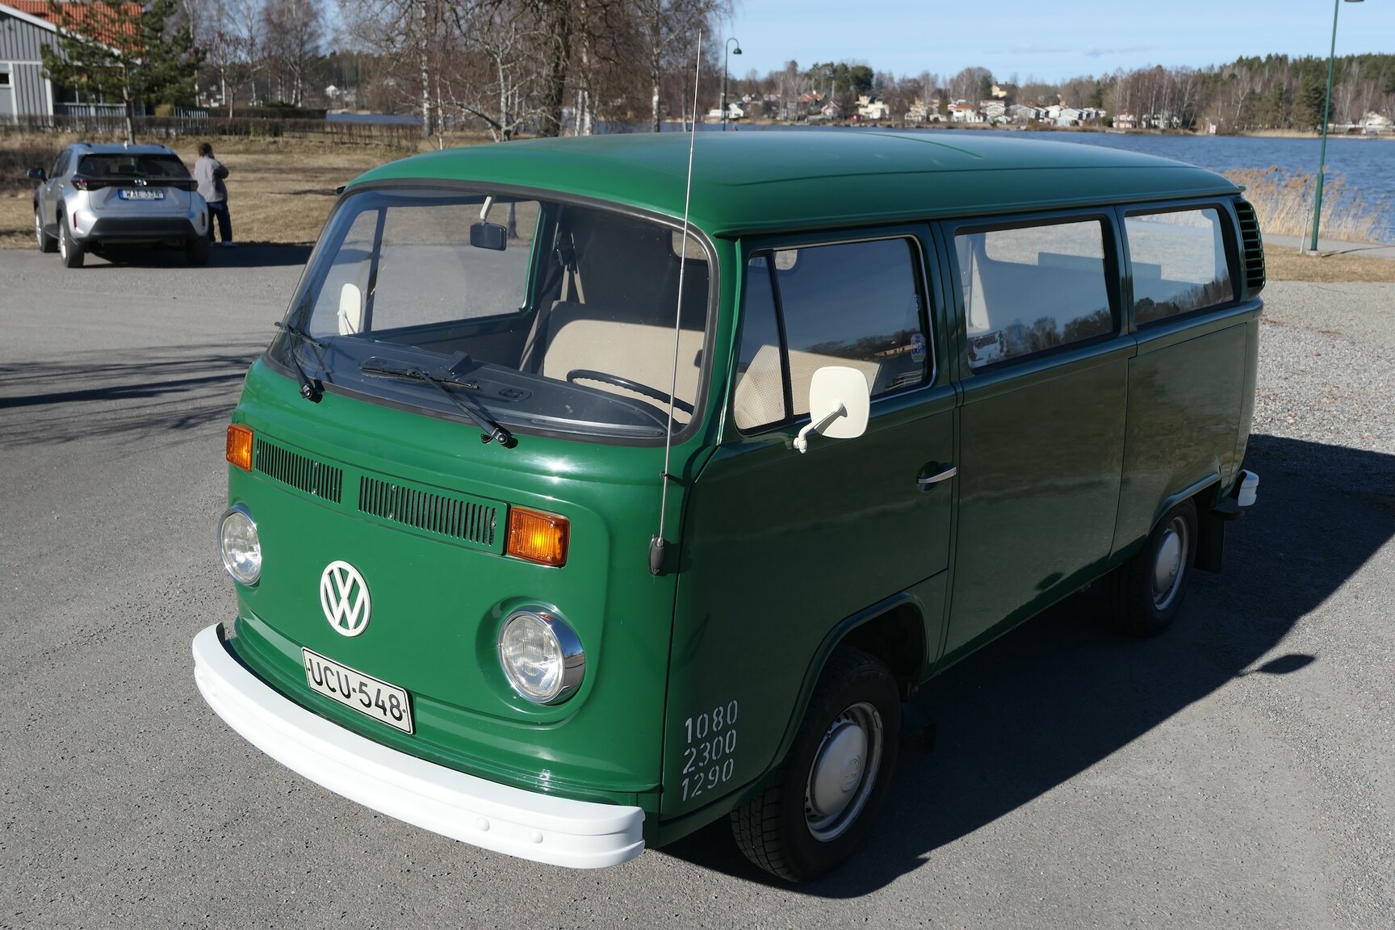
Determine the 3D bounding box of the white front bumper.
[{"bbox_3d":[-0.837,0.679,3.333,1.655,0.126,0.295,13,18,38],"label":"white front bumper"}]

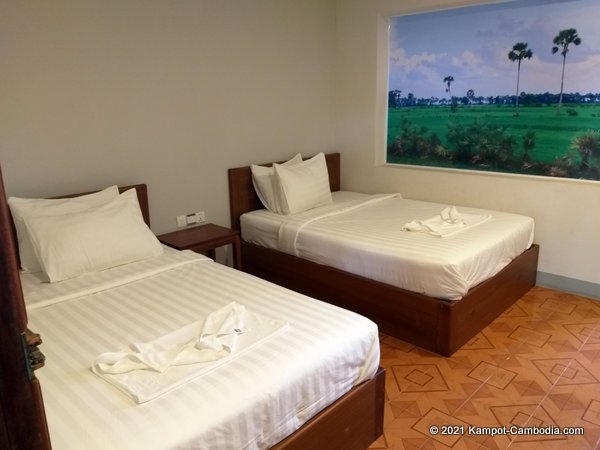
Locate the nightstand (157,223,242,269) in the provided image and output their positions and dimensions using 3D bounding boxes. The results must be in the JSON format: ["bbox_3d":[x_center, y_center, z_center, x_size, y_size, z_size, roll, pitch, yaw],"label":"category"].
[{"bbox_3d":[-0.820,0.351,3.709,0.540,0.556,0.410,-16,21,-42],"label":"nightstand"}]

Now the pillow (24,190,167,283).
[{"bbox_3d":[-1.319,0.051,2.946,0.710,0.480,0.170,-16,-10,-42],"label":"pillow"}]

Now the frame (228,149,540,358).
[{"bbox_3d":[0.687,0.012,3.909,1.500,1.005,2.141,-16,21,-42],"label":"frame"}]

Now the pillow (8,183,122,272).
[{"bbox_3d":[-1.492,0.028,3.032,0.690,0.460,0.160,-16,8,-42],"label":"pillow"}]

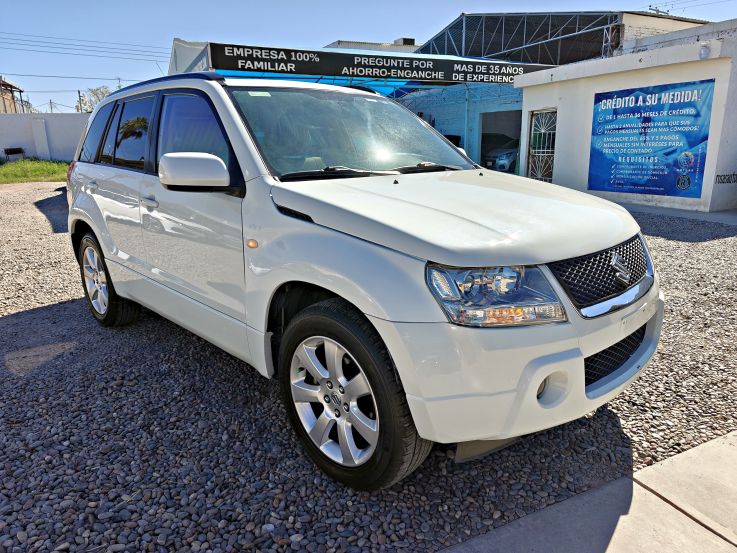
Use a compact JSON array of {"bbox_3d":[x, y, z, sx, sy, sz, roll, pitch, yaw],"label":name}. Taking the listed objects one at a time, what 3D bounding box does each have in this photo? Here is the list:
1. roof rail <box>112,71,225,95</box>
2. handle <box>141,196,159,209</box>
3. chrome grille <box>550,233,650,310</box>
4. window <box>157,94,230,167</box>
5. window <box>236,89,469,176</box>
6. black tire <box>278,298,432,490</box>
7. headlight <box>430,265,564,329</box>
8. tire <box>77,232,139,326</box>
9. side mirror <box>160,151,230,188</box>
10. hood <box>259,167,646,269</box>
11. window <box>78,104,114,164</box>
[{"bbox_3d":[-1.336,-1.173,3.060,0.060,0.115,1.740,-14,19,-42],"label":"roof rail"},{"bbox_3d":[-1.195,-0.397,2.639,0.055,0.050,0.220,-14,19,-42],"label":"handle"},{"bbox_3d":[0.915,-0.011,1.802,0.830,0.220,0.130,-14,7,-42],"label":"chrome grille"},{"bbox_3d":[-0.866,-0.703,2.394,0.070,0.450,0.900,4,6,-45],"label":"window"},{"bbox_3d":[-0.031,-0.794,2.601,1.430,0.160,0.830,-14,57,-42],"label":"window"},{"bbox_3d":[-0.075,0.440,1.847,0.230,0.725,0.725,-14,19,-42],"label":"black tire"},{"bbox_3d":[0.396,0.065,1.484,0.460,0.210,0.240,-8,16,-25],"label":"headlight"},{"bbox_3d":[-1.923,0.011,3.682,0.230,0.725,0.725,-14,19,-42],"label":"tire"},{"bbox_3d":[-0.676,-0.420,1.978,0.240,0.170,0.160,-14,19,-42],"label":"side mirror"},{"bbox_3d":[0.518,-0.312,2.145,1.460,0.250,1.120,-14,16,-42],"label":"hood"},{"bbox_3d":[-1.974,-1.030,3.546,0.080,0.420,0.680,4,6,-45],"label":"window"}]

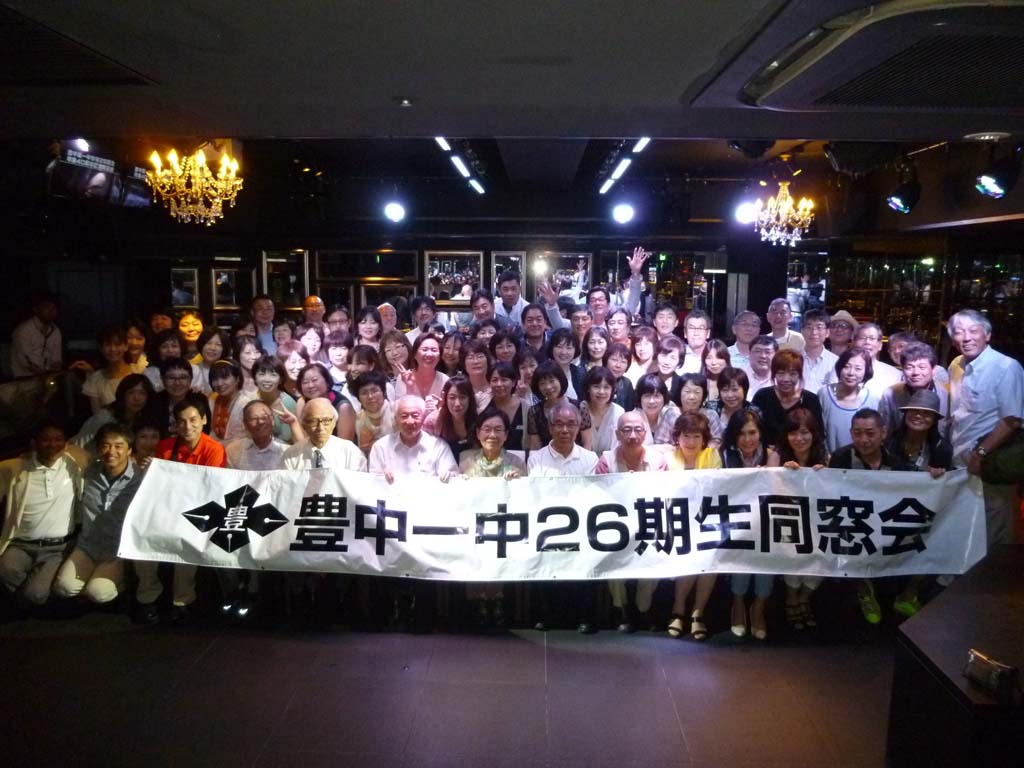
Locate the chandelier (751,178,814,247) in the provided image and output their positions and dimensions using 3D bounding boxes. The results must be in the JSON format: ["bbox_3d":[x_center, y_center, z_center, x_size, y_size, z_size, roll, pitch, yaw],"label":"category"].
[{"bbox_3d":[1.950,-1.222,5.301,0.430,0.455,0.430,4,10,19],"label":"chandelier"}]

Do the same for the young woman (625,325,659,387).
[{"bbox_3d":[0.897,0.385,5.246,0.430,1.586,0.300,1,9,6],"label":"young woman"}]

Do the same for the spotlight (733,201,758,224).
[{"bbox_3d":[2.175,-1.590,6.858,0.230,0.230,0.250,1,21,2],"label":"spotlight"}]

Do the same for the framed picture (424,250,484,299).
[{"bbox_3d":[-0.680,-1.259,8.743,0.710,0.620,0.050,1,9,2],"label":"framed picture"}]

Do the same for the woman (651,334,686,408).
[{"bbox_3d":[1.015,0.450,4.948,0.430,1.553,0.300,2,9,7],"label":"woman"}]

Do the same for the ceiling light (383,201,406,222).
[{"bbox_3d":[-1.109,-1.628,6.980,0.230,0.230,0.250,1,21,2],"label":"ceiling light"}]

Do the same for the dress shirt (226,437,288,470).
[{"bbox_3d":[-1.472,0.561,4.330,0.440,0.520,0.280,0,9,-6],"label":"dress shirt"}]

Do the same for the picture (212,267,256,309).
[{"bbox_3d":[-3.395,-1.179,9.031,0.530,0.510,0.050,1,8,2],"label":"picture"}]

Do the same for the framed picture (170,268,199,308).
[{"bbox_3d":[-3.936,-1.148,8.888,0.340,0.470,0.040,1,9,2],"label":"framed picture"}]

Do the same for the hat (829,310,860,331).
[{"bbox_3d":[2.639,-0.517,5.907,0.260,0.140,0.290,2,8,14],"label":"hat"}]

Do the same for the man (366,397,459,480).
[{"bbox_3d":[-0.570,0.682,4.242,0.520,1.240,0.680,0,9,-4],"label":"man"}]

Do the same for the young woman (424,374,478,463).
[{"bbox_3d":[-0.387,0.599,4.795,0.460,1.286,0.500,0,9,-1],"label":"young woman"}]

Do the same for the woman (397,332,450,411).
[{"bbox_3d":[-0.567,0.454,5.128,0.480,1.610,0.400,0,8,-3],"label":"woman"}]

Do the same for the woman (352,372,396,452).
[{"bbox_3d":[-0.858,0.598,4.834,0.450,1.400,0.450,0,8,-6],"label":"woman"}]

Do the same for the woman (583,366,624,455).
[{"bbox_3d":[0.573,0.586,4.828,0.450,1.450,0.420,1,8,7],"label":"woman"}]

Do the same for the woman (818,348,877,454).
[{"bbox_3d":[2.017,0.527,4.563,0.440,1.490,0.320,3,9,16],"label":"woman"}]

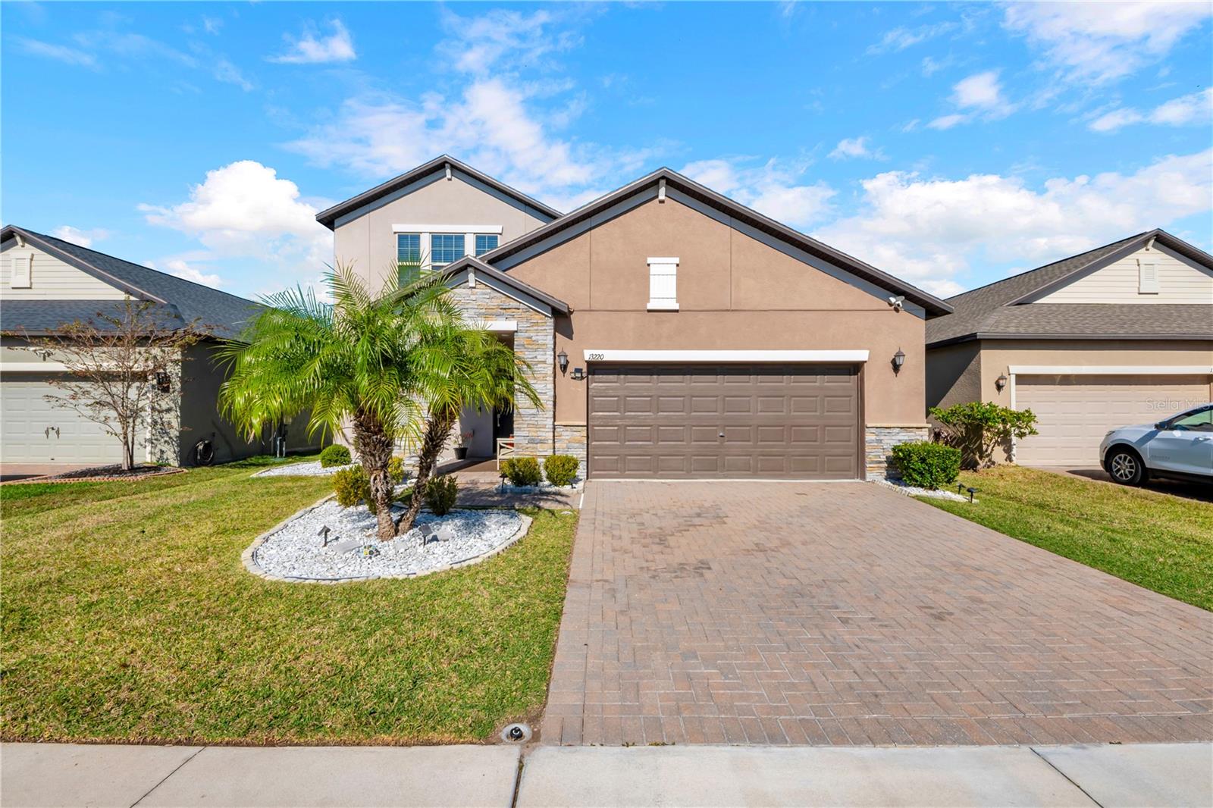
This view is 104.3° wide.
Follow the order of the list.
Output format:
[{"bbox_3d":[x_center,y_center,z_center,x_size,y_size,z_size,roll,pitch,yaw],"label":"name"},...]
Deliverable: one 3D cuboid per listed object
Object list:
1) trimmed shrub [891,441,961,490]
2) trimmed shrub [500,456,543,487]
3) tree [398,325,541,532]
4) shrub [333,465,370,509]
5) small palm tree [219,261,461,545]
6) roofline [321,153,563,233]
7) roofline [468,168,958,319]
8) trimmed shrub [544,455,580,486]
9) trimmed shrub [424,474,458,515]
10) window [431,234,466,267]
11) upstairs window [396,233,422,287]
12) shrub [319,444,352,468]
[{"bbox_3d":[5.249,1.004,7.750,0.920,0.760,0.800,0,0,0],"label":"trimmed shrub"},{"bbox_3d":[-1.385,1.098,7.700,0.660,0.500,0.600,0,0,0],"label":"trimmed shrub"},{"bbox_3d":[-1.630,0.287,5.500,1.750,2.400,1.750,0,0,0],"label":"tree"},{"bbox_3d":[-3.521,1.145,6.550,0.550,0.600,0.550,0,0,0],"label":"shrub"},{"bbox_3d":[-3.077,-0.022,5.400,2.600,3.100,2.500,0,0,0],"label":"small palm tree"},{"bbox_3d":[-3.950,-5.200,12.000,6.200,1.850,1.400,0,0,0],"label":"roofline"},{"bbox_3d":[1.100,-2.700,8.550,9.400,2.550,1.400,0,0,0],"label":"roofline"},{"bbox_3d":[-0.745,1.104,7.800,0.580,0.520,0.560,0,0,0],"label":"trimmed shrub"},{"bbox_3d":[-2.192,1.205,6.250,0.450,0.550,0.450,0,0,0],"label":"trimmed shrub"},{"bbox_3d":[-3.927,-3.478,11.700,0.860,1.500,0.130,0,0,0],"label":"window"},{"bbox_3d":[-4.891,-3.478,11.700,0.600,1.500,0.130,0,0,0],"label":"upstairs window"},{"bbox_3d":[-6.035,1.149,10.500,0.680,0.530,0.650,0,0,0],"label":"shrub"}]

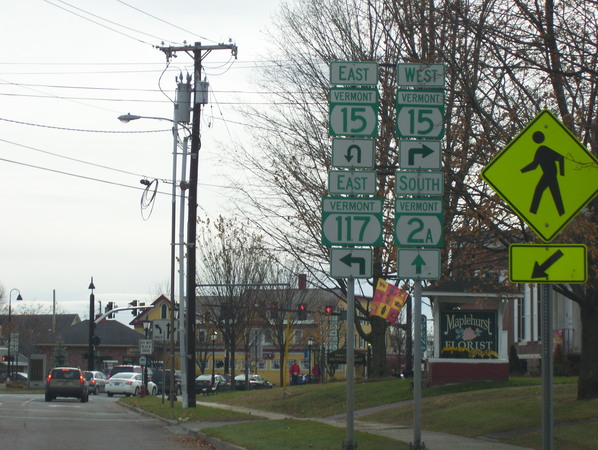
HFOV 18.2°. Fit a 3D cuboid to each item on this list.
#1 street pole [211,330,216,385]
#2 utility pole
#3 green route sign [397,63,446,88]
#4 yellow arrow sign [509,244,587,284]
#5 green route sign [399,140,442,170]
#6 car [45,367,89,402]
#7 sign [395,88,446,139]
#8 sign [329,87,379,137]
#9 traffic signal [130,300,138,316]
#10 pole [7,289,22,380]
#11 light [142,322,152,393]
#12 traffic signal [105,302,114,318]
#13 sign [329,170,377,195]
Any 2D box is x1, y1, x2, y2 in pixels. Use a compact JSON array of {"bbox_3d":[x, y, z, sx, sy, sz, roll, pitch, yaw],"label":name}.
[{"bbox_3d":[-6.522,10.243,143.000,0.420,4.300,0.420,2,-5,-8],"label":"street pole"},{"bbox_3d":[-3.270,-0.041,58.767,2.550,11.544,0.600,-1,-5,18],"label":"utility pole"},{"bbox_3d":[1.541,-1.896,23.583,0.610,0.305,0.030,1,-5,-5],"label":"green route sign"},{"bbox_3d":[1.917,0.299,14.400,0.610,0.305,0.030,1,-5,-2],"label":"yellow arrow sign"},{"bbox_3d":[1.525,-0.887,23.503,0.533,0.381,0.030,1,-5,-5],"label":"green route sign"},{"bbox_3d":[-10.460,7.230,84.600,1.860,1.570,4.700,1,-5,-5],"label":"car"},{"bbox_3d":[1.530,-1.404,23.544,0.610,0.610,0.030,1,-5,-5],"label":"sign"},{"bbox_3d":[0.687,-1.421,23.470,0.610,0.610,0.030,1,-5,-5],"label":"sign"},{"bbox_3d":[-10.946,5.543,124.000,0.460,1.070,0.360,-1,-5,20],"label":"traffic signal"},{"bbox_3d":[-19.857,7.819,131.000,1.020,6.700,0.420,1,-5,-6],"label":"pole"},{"bbox_3d":[-8.381,7.262,103.000,0.420,4.200,0.420,1,-5,-7],"label":"light"},{"bbox_3d":[-12.376,5.597,122.000,0.480,1.070,0.360,0,-5,12],"label":"traffic signal"},{"bbox_3d":[0.675,-0.526,23.400,0.610,0.305,0.030,1,-5,-1],"label":"sign"}]

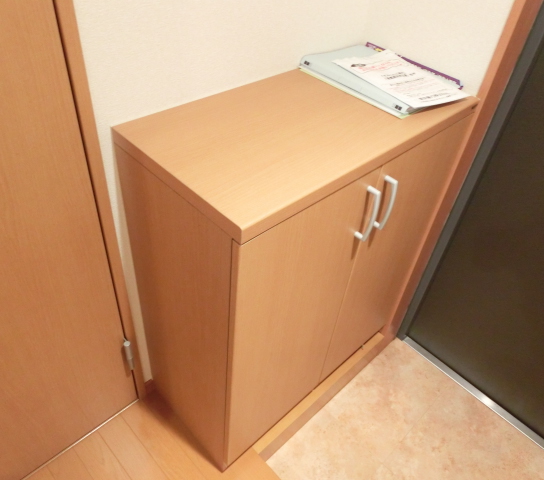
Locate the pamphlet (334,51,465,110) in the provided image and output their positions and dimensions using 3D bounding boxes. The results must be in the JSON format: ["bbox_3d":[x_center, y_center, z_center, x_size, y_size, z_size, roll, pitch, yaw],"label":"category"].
[{"bbox_3d":[0.309,-0.398,1.122,0.206,0.012,0.265,-27,56,-32],"label":"pamphlet"}]

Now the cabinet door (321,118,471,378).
[{"bbox_3d":[0.317,0.072,1.318,0.377,0.829,0.024,-31,54,-34],"label":"cabinet door"}]

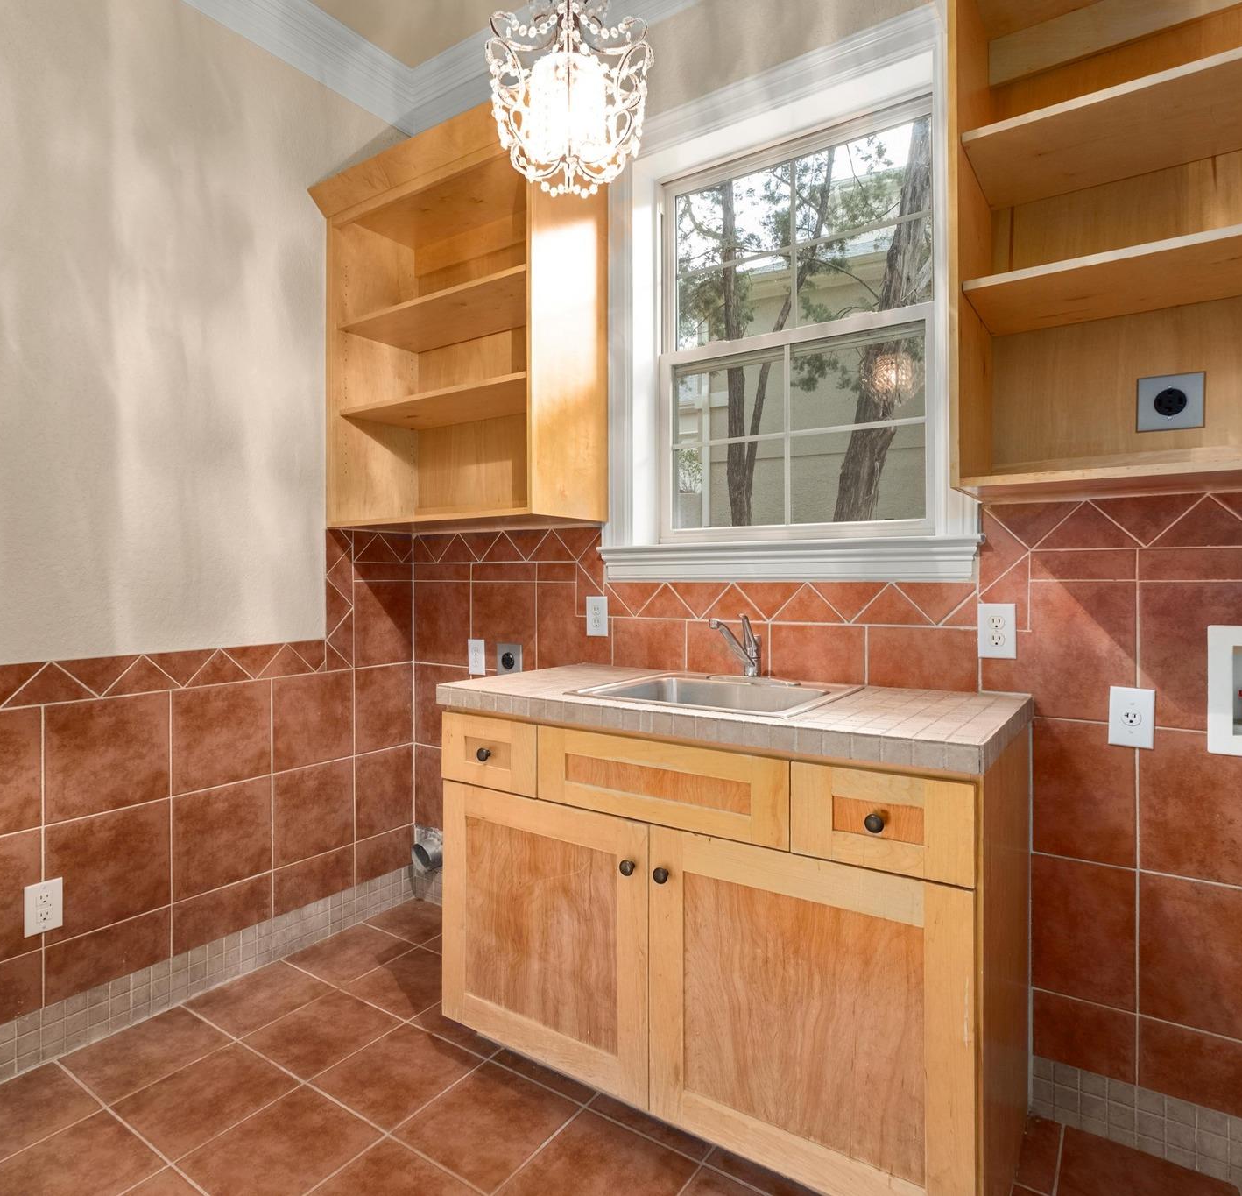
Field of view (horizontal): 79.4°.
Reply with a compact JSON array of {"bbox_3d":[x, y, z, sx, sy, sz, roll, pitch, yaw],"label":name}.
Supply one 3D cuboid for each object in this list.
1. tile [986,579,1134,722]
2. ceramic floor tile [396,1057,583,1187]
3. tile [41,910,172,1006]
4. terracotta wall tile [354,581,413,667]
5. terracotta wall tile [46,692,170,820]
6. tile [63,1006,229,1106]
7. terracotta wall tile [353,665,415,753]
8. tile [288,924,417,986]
[{"bbox_3d":[0.960,0.115,1.649,0.299,0.302,0.010,1,1,34],"label":"tile"},{"bbox_3d":[-0.295,1.174,1.672,0.299,0.010,0.302,1,1,34],"label":"ceramic floor tile"},{"bbox_3d":[-1.347,0.941,1.980,0.010,0.143,0.294,1,1,34],"label":"tile"},{"bbox_3d":[-0.853,0.098,2.697,0.010,0.297,0.255,1,1,34],"label":"terracotta wall tile"},{"bbox_3d":[-1.347,0.412,1.972,0.010,0.296,0.294,1,1,34],"label":"terracotta wall tile"},{"bbox_3d":[-1.224,1.177,1.933,0.296,0.010,0.302,0,1,34],"label":"tile"},{"bbox_3d":[-0.860,0.403,2.721,0.010,0.298,0.260,1,1,34],"label":"terracotta wall tile"},{"bbox_3d":[-0.879,1.163,2.437,0.291,0.010,0.299,1,1,34],"label":"tile"}]

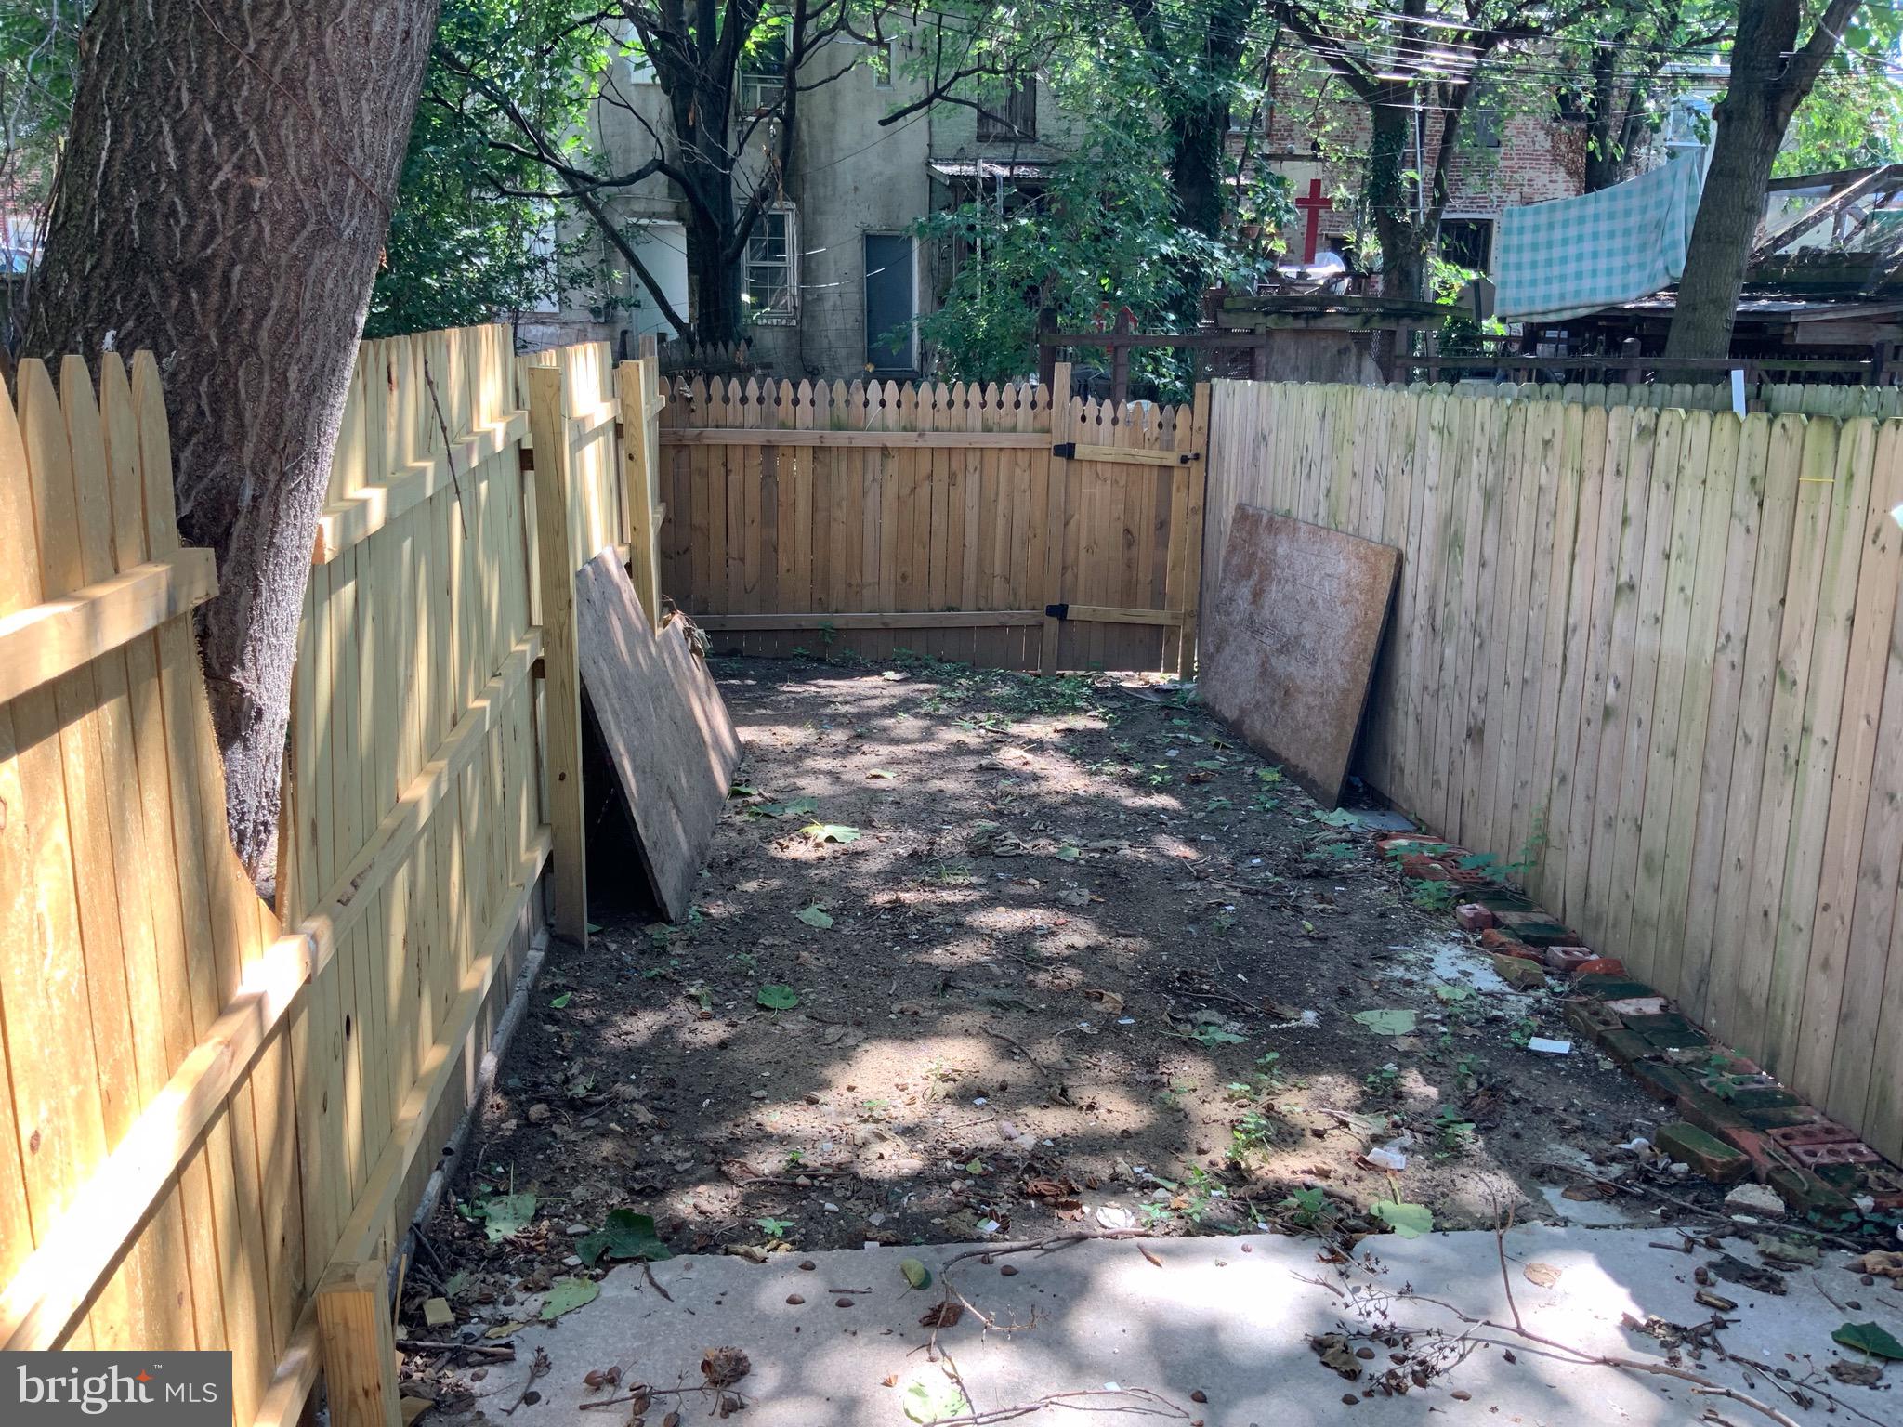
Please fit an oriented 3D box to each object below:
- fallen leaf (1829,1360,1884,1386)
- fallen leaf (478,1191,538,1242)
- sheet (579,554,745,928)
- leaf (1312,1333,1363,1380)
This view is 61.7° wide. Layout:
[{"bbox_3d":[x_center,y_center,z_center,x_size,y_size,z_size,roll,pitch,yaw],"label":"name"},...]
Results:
[{"bbox_3d":[1.620,1.180,2.853,0.100,0.020,0.060,1,12,0],"label":"fallen leaf"},{"bbox_3d":[-0.964,1.099,3.475,0.115,0.030,0.145,0,12,-6],"label":"fallen leaf"},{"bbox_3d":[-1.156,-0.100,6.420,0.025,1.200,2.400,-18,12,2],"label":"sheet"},{"bbox_3d":[0.696,1.160,2.878,0.060,0.028,0.110,-5,13,-23],"label":"leaf"}]

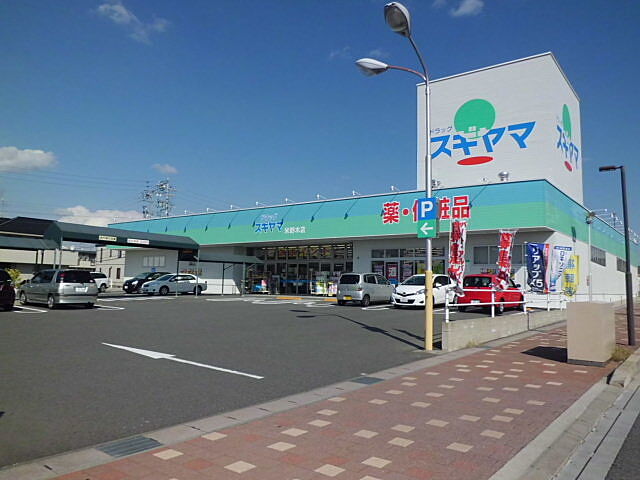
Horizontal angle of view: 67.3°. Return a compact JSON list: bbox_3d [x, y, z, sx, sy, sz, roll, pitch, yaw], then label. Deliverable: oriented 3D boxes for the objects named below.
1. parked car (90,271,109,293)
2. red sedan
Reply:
[{"bbox_3d":[-18.450,3.250,36.900,1.700,1.550,4.400,-3,-6,37],"label":"parked car"},{"bbox_3d":[7.150,2.180,19.800,1.665,1.530,3.600,-3,-7,39],"label":"red sedan"}]

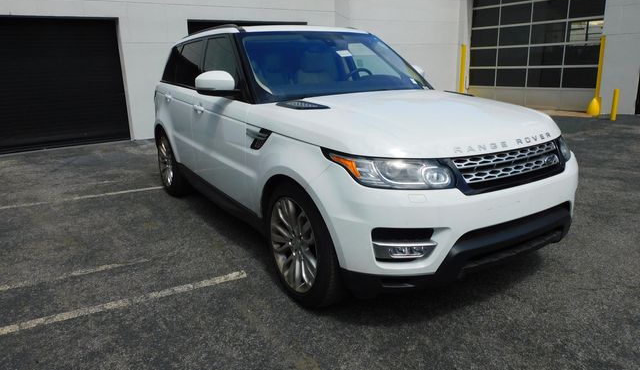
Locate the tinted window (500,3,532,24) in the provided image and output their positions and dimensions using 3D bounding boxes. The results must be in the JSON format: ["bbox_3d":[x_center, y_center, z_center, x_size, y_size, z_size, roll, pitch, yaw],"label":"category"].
[{"bbox_3d":[5.796,-5.027,13.115,0.050,0.535,1.001,-11,18,-31],"label":"tinted window"}]

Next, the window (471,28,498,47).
[{"bbox_3d":[5.237,-4.658,14.131,0.050,0.546,0.993,-11,18,-31],"label":"window"}]

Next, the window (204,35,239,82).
[{"bbox_3d":[-0.749,-0.916,3.435,0.070,0.430,0.820,10,6,-34],"label":"window"}]

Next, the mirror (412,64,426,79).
[{"bbox_3d":[0.895,-1.038,4.245,0.260,0.180,0.150,-10,17,-31],"label":"mirror"}]

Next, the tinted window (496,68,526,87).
[{"bbox_3d":[5.838,-3.279,13.561,0.050,0.545,0.920,-14,19,-39],"label":"tinted window"}]

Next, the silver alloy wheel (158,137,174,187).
[{"bbox_3d":[-1.653,-0.267,5.005,0.180,0.560,0.560,-11,18,-31],"label":"silver alloy wheel"}]

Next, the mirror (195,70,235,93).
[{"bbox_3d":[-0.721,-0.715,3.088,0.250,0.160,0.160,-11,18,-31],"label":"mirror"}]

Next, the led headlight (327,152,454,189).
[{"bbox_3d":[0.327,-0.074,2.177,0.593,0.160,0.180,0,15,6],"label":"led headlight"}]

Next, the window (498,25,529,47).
[{"bbox_3d":[5.822,-4.436,13.258,0.050,0.560,0.987,-11,18,-31],"label":"window"}]

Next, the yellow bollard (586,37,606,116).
[{"bbox_3d":[7.960,-3.077,12.591,0.360,2.187,0.380,-13,19,-34],"label":"yellow bollard"}]

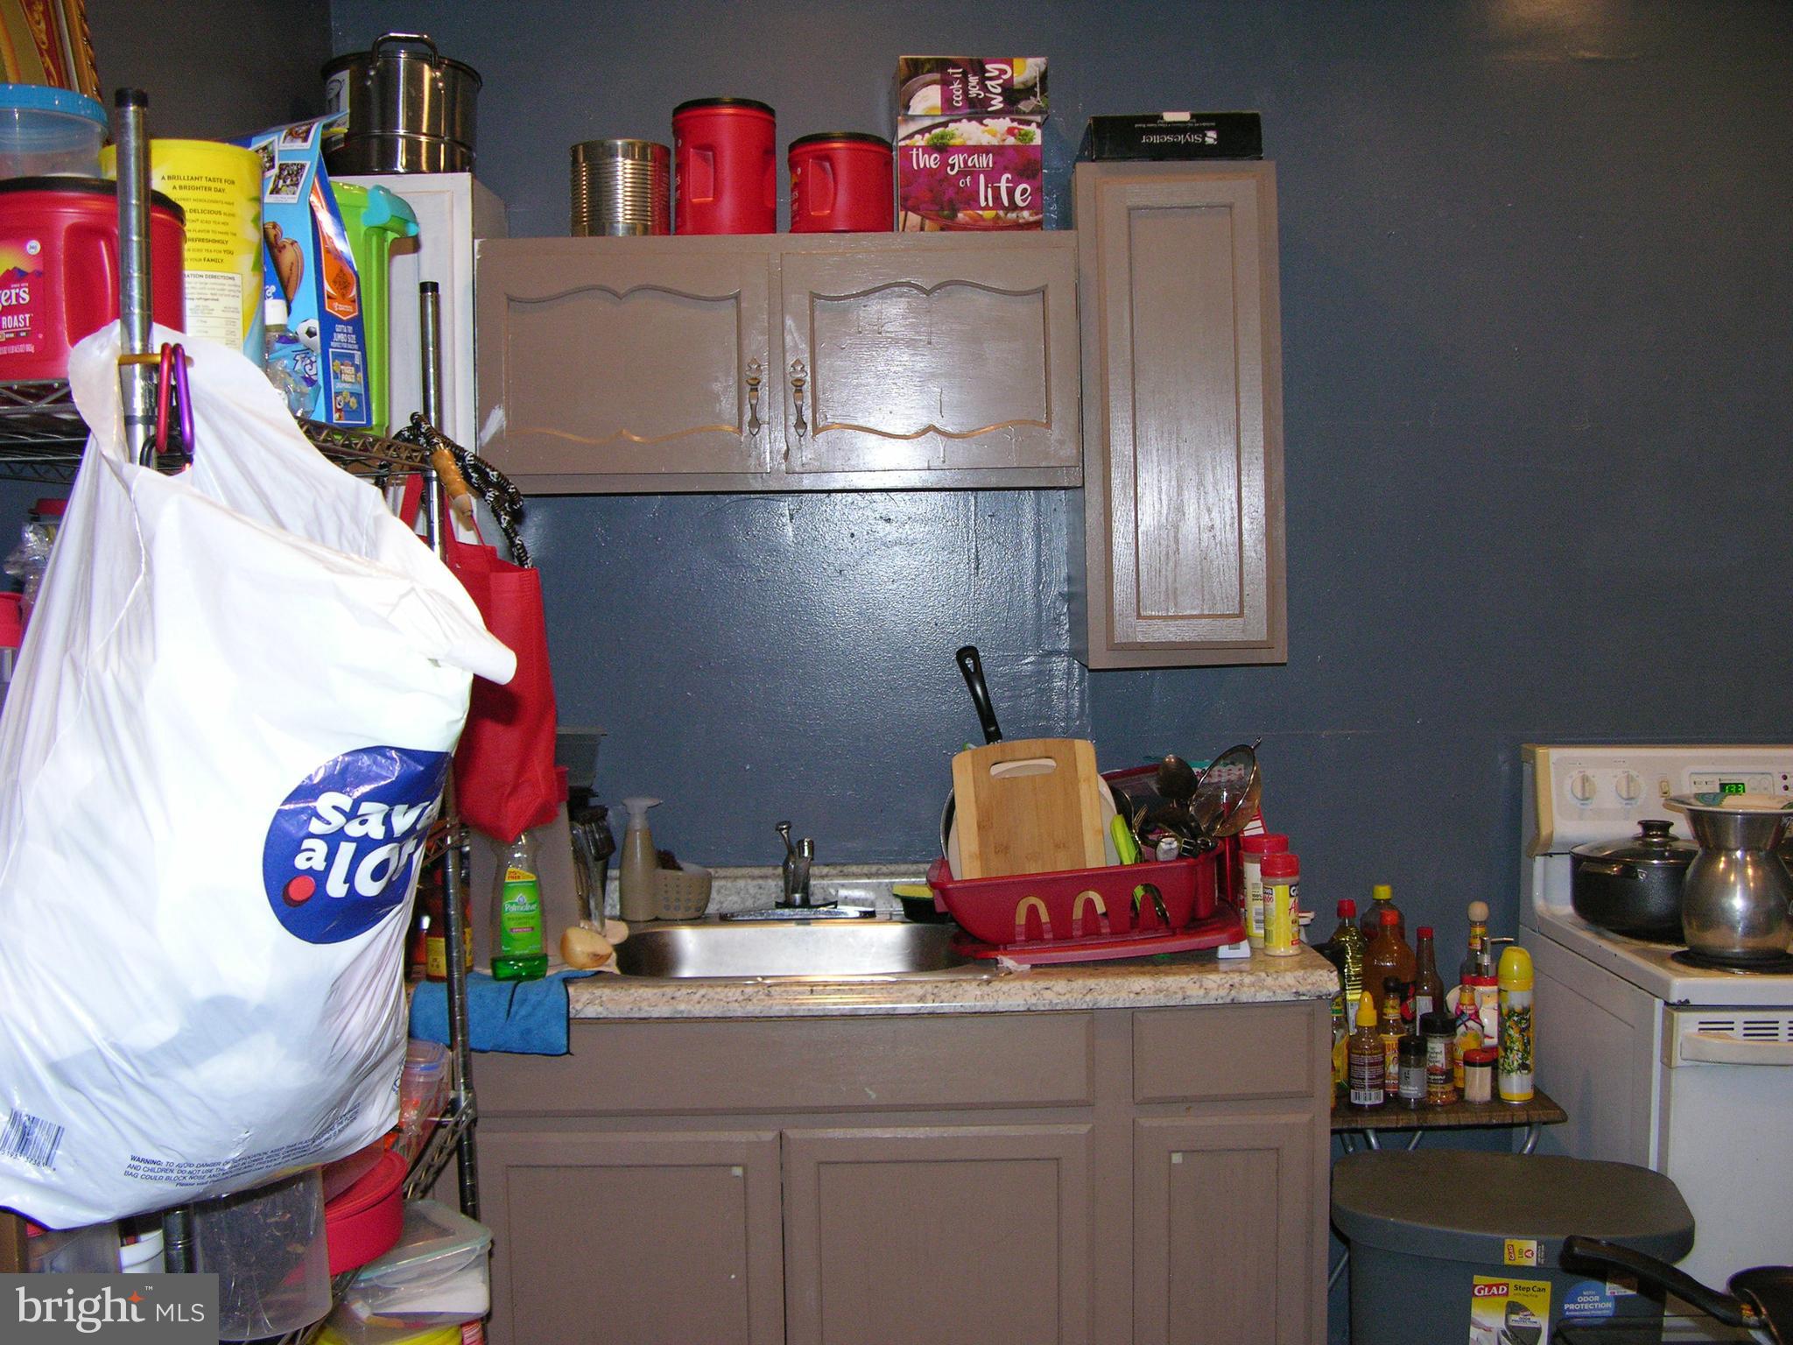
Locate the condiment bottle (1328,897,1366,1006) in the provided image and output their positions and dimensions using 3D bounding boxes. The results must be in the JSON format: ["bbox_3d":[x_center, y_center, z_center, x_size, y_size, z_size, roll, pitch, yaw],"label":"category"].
[{"bbox_3d":[0.716,0.481,2.878,0.060,0.245,0.060,-1,3,-1],"label":"condiment bottle"}]

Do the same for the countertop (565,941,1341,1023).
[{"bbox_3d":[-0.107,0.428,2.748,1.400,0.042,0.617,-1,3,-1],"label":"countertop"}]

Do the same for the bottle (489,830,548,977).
[{"bbox_3d":[-0.519,0.298,2.499,0.077,0.245,0.050,-1,3,-7],"label":"bottle"}]

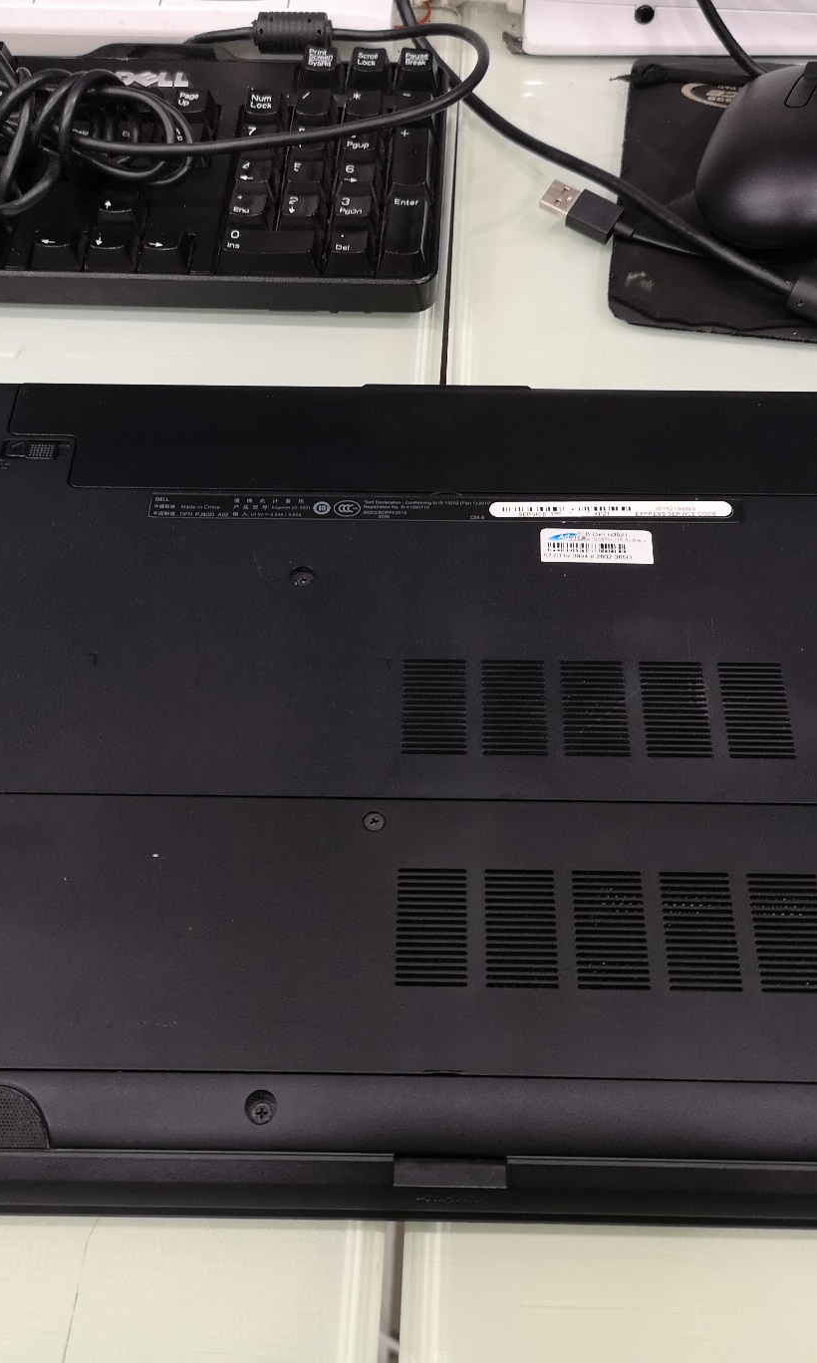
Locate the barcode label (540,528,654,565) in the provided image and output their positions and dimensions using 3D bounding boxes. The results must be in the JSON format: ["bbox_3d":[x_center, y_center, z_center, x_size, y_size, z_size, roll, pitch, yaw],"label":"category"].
[{"bbox_3d":[0.054,-0.039,0.409,0.032,0.001,0.012,1,55,2],"label":"barcode label"}]

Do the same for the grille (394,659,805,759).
[{"bbox_3d":[0.050,0.007,0.378,0.102,0.002,0.031,1,55,1],"label":"grille"}]

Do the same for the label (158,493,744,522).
[{"bbox_3d":[0.011,-0.051,0.418,0.174,0.001,0.009,1,55,1],"label":"label"}]

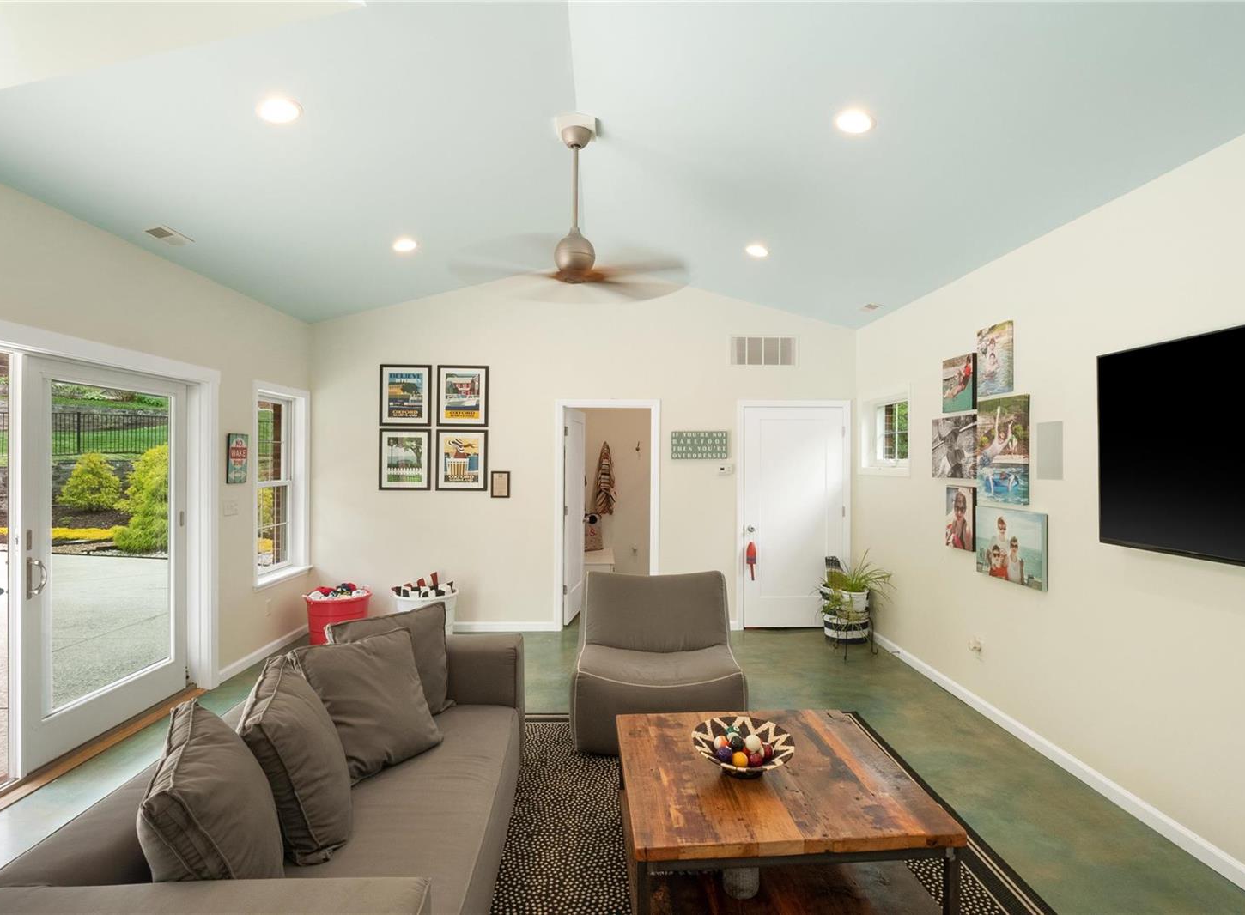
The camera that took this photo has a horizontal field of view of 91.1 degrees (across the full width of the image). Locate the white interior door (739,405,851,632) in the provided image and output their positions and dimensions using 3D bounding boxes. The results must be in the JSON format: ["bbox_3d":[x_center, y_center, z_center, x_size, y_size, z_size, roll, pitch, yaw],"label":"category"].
[{"bbox_3d":[1.591,0.557,5.683,0.940,2.040,0.045,0,0,-2],"label":"white interior door"}]

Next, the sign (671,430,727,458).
[{"bbox_3d":[0.713,-0.110,5.623,0.525,0.262,0.027,0,0,-2],"label":"sign"}]

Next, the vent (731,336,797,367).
[{"bbox_3d":[1.313,-0.981,5.649,0.640,0.295,0.025,0,0,-2],"label":"vent"}]

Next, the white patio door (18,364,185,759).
[{"bbox_3d":[-2.916,0.524,3.495,0.055,2.030,1.180,0,0,-2],"label":"white patio door"}]

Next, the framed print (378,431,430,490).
[{"bbox_3d":[-1.942,0.021,5.469,0.460,0.537,0.025,0,0,-2],"label":"framed print"}]

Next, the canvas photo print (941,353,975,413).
[{"bbox_3d":[2.203,-0.482,3.973,0.040,0.355,0.355,0,0,-2],"label":"canvas photo print"}]

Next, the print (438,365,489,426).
[{"bbox_3d":[-1.447,-0.556,5.555,0.460,0.558,0.026,0,0,-2],"label":"print"}]

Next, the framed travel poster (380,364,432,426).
[{"bbox_3d":[-1.934,-0.553,5.469,0.457,0.543,0.025,0,0,-2],"label":"framed travel poster"}]

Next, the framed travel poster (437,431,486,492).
[{"bbox_3d":[-1.439,0.027,5.488,0.457,0.538,0.025,0,0,-2],"label":"framed travel poster"}]

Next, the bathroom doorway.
[{"bbox_3d":[-0.134,0.533,5.657,0.980,2.110,0.140,0,0,-2],"label":"bathroom doorway"}]

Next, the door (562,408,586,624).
[{"bbox_3d":[-0.468,0.562,6.107,0.040,2.030,0.810,0,0,8],"label":"door"}]

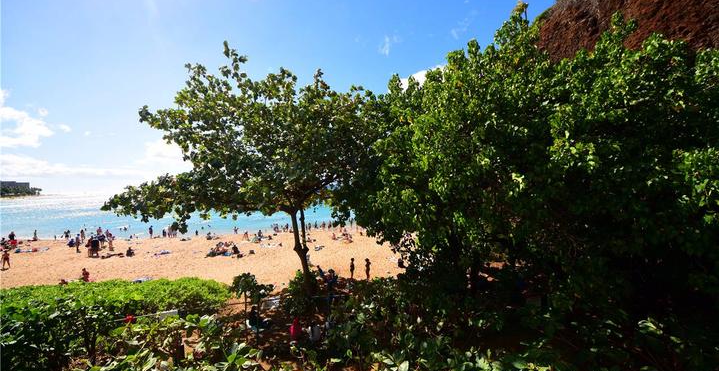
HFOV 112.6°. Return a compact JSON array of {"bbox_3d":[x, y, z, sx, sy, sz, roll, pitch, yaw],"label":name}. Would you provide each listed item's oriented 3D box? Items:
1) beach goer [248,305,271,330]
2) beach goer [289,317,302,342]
[{"bbox_3d":[-4.320,5.637,10.350,0.850,0.970,0.520,1,-2,-18],"label":"beach goer"},{"bbox_3d":[-2.631,5.858,9.850,0.550,0.880,0.660,1,-2,-14],"label":"beach goer"}]

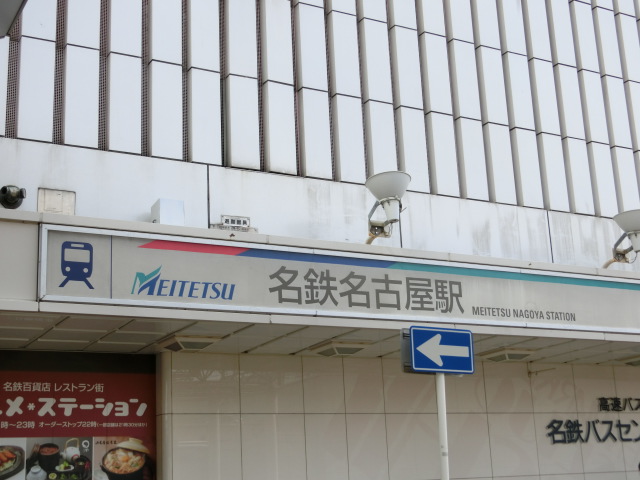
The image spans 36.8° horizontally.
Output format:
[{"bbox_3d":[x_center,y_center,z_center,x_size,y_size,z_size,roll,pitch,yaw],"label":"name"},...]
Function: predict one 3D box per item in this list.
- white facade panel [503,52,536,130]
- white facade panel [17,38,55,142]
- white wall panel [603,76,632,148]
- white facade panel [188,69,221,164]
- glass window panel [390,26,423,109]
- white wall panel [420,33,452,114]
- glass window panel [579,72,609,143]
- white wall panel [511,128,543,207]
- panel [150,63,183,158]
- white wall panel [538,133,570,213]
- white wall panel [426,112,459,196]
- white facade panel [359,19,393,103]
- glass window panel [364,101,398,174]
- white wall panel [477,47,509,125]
[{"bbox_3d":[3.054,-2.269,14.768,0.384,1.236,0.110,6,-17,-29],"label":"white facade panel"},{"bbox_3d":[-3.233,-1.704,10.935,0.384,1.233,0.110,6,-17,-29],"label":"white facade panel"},{"bbox_3d":[5.054,-2.163,16.374,0.401,1.276,0.119,6,-17,-29],"label":"white wall panel"},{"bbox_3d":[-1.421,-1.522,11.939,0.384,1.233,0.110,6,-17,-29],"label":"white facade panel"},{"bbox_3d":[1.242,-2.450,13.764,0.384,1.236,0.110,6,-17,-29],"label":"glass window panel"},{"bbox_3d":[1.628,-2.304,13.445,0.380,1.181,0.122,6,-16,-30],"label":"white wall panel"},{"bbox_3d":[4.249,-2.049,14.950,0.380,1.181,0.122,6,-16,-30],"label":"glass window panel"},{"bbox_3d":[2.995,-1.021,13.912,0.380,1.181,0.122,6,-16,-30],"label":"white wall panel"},{"bbox_3d":[-1.949,-1.625,12.139,0.401,1.276,0.119,6,-17,-29],"label":"panel"},{"bbox_3d":[3.699,-1.059,15.265,0.401,1.276,0.119,6,-17,-29],"label":"white wall panel"},{"bbox_3d":[1.816,-1.248,14.223,0.401,1.276,0.119,6,-17,-29],"label":"white wall panel"},{"bbox_3d":[0.818,-2.587,14.029,0.401,1.276,0.119,6,-17,-29],"label":"white facade panel"},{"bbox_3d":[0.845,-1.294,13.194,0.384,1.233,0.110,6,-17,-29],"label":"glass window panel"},{"bbox_3d":[2.701,-2.399,15.071,0.401,1.276,0.119,6,-17,-29],"label":"white wall panel"}]

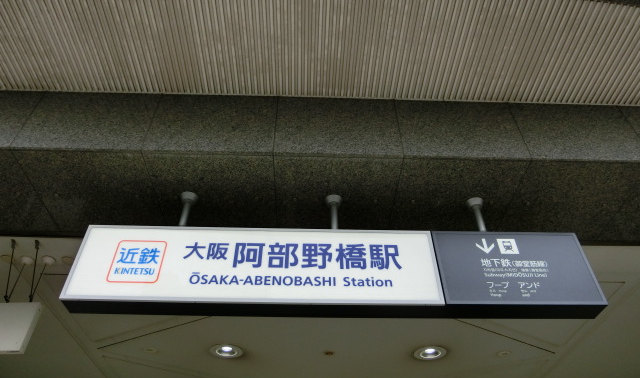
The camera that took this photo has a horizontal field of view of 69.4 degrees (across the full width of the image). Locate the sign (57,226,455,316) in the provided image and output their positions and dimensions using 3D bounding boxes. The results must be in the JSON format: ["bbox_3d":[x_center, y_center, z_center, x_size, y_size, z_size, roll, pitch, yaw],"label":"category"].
[{"bbox_3d":[-0.419,0.568,3.234,2.468,0.582,0.189,1,-41,-2],"label":"sign"}]

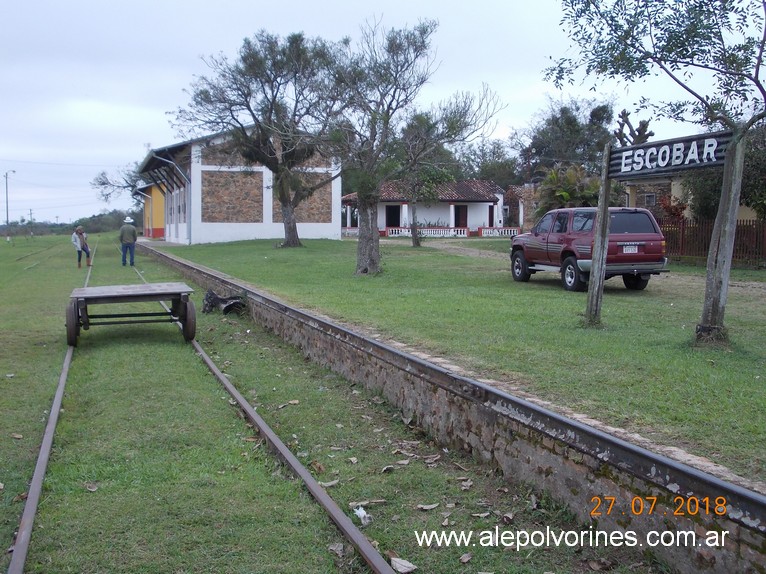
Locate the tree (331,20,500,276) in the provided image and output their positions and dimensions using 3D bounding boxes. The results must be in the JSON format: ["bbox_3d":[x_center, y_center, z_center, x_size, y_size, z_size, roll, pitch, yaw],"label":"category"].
[{"bbox_3d":[0.893,-3.623,24.624,4.246,6.554,4.000,0,4,0],"label":"tree"}]

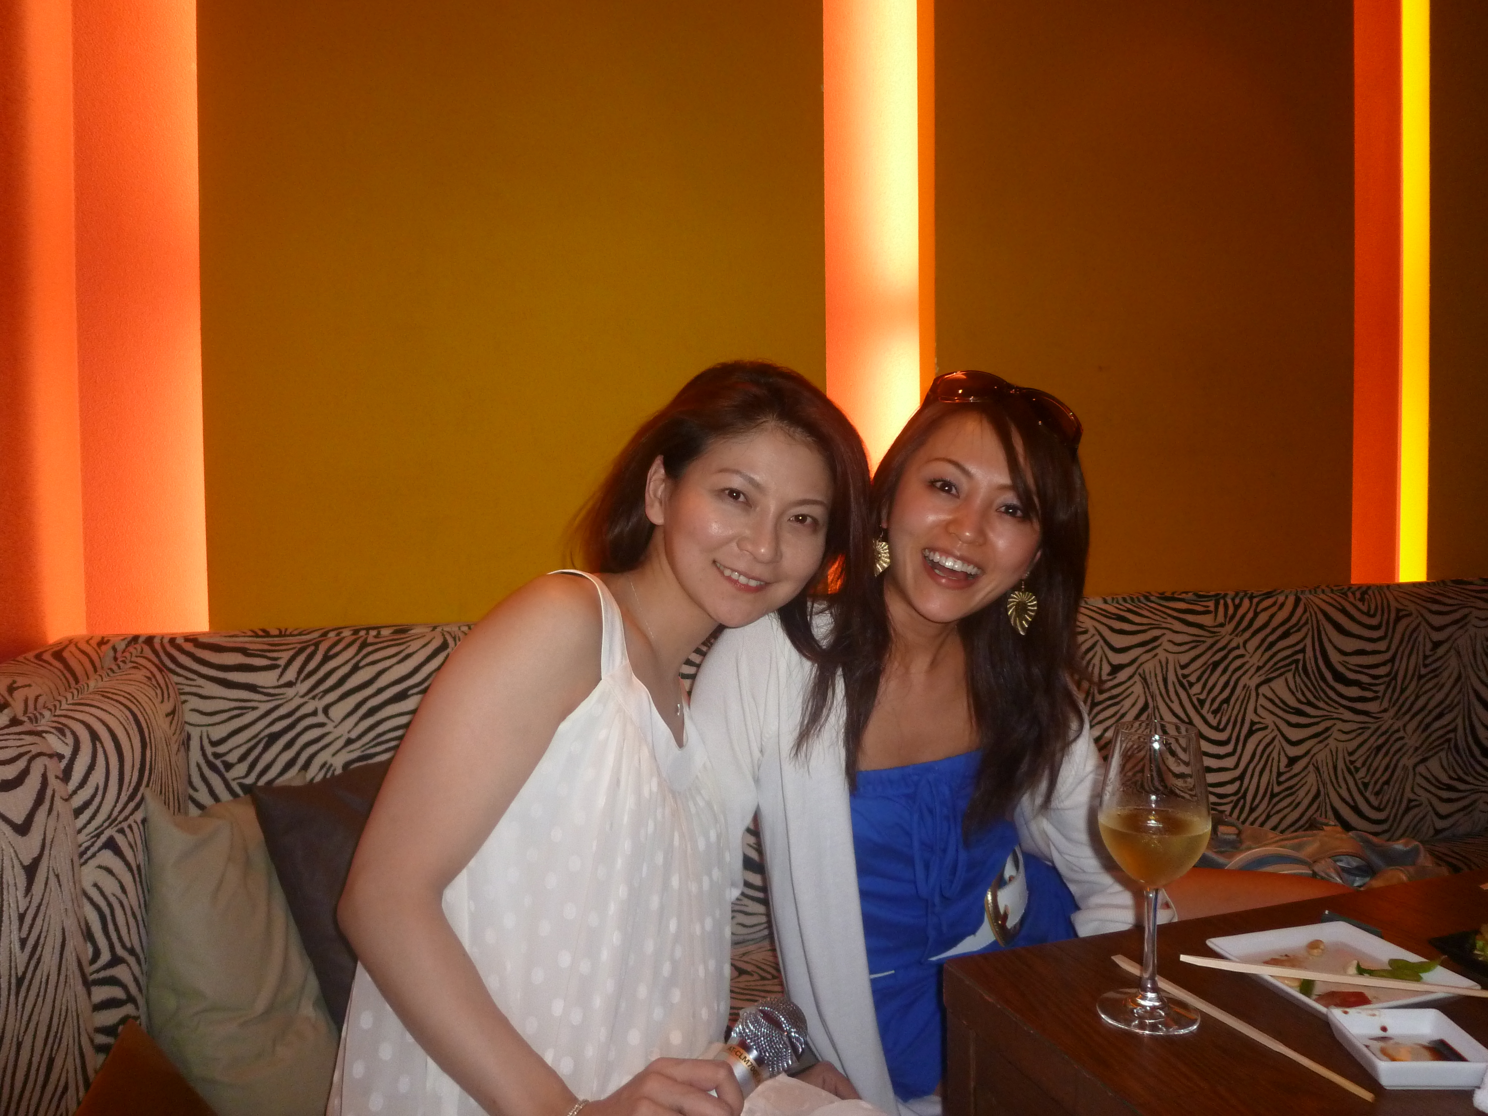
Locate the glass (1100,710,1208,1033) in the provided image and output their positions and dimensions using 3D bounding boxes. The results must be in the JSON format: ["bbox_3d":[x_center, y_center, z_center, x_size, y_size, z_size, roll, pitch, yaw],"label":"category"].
[{"bbox_3d":[0.294,0.226,0.776,0.076,0.207,0.076,0,2,0],"label":"glass"}]

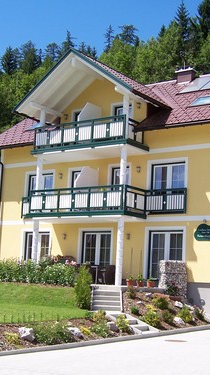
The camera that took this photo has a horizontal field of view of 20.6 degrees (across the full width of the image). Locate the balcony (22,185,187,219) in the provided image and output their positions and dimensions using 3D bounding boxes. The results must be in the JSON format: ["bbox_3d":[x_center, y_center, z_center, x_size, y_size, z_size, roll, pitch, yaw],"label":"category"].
[{"bbox_3d":[-0.906,0.770,25.941,9.100,1.280,1.700,-4,-11,36],"label":"balcony"}]

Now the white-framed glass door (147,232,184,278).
[{"bbox_3d":[2.531,2.853,24.192,1.641,2.050,0.160,-4,-11,36],"label":"white-framed glass door"}]

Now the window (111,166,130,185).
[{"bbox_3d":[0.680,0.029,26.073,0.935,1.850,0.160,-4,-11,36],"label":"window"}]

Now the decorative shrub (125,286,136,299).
[{"bbox_3d":[0.955,3.933,21.641,0.374,0.431,0.353,2,-9,3],"label":"decorative shrub"}]

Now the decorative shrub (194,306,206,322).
[{"bbox_3d":[3.263,4.368,19.950,0.373,0.492,0.373,-3,-10,36],"label":"decorative shrub"}]

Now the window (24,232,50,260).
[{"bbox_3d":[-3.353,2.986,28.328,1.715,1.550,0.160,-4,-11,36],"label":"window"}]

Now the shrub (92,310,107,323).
[{"bbox_3d":[-0.162,3.801,17.000,0.430,0.360,0.420,3,-9,0],"label":"shrub"}]

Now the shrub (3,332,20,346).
[{"bbox_3d":[-1.832,2.981,11.350,0.274,0.252,0.274,3,-8,0],"label":"shrub"}]

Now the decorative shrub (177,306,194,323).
[{"bbox_3d":[2.654,4.187,19.048,0.527,0.506,0.496,1,-9,8],"label":"decorative shrub"}]

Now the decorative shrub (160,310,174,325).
[{"bbox_3d":[1.912,4.042,17.964,0.435,0.418,0.410,2,-9,6],"label":"decorative shrub"}]

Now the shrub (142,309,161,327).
[{"bbox_3d":[1.371,3.820,16.850,0.499,0.527,0.499,3,-8,0],"label":"shrub"}]

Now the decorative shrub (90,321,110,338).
[{"bbox_3d":[-0.137,3.523,14.336,0.496,0.429,0.465,3,-9,0],"label":"decorative shrub"}]

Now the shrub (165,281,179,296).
[{"bbox_3d":[2.477,3.715,21.200,0.462,0.541,0.462,-3,-10,36],"label":"shrub"}]

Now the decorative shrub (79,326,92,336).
[{"bbox_3d":[-0.469,3.502,14.050,0.280,0.230,0.270,3,-9,0],"label":"decorative shrub"}]

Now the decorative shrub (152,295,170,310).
[{"bbox_3d":[1.944,4.028,20.237,0.630,0.538,0.592,2,-9,6],"label":"decorative shrub"}]

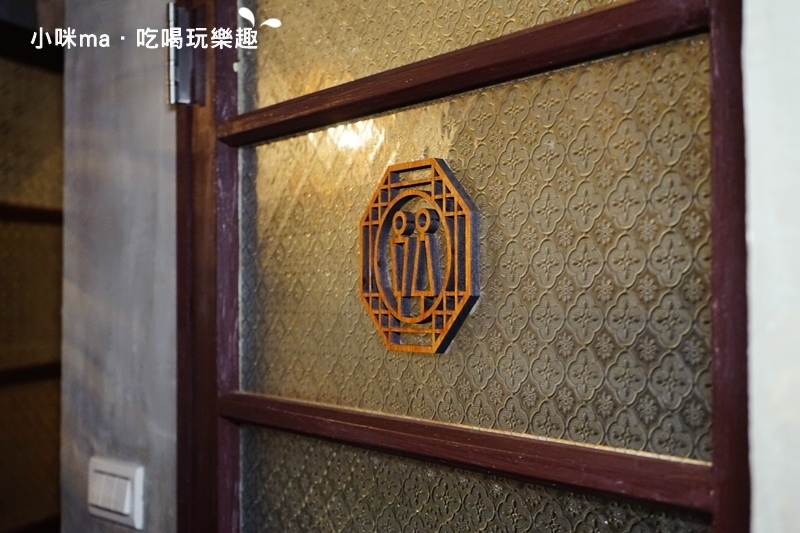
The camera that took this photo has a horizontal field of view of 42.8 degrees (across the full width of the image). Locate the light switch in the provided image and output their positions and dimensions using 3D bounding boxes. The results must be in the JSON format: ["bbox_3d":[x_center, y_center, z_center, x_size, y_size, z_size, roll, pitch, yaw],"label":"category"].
[{"bbox_3d":[-0.331,0.262,1.195,0.013,0.071,0.119,2,-3,-40],"label":"light switch"}]

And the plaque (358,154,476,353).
[{"bbox_3d":[0.013,-0.007,0.797,0.011,0.147,0.138,2,-3,-37],"label":"plaque"}]

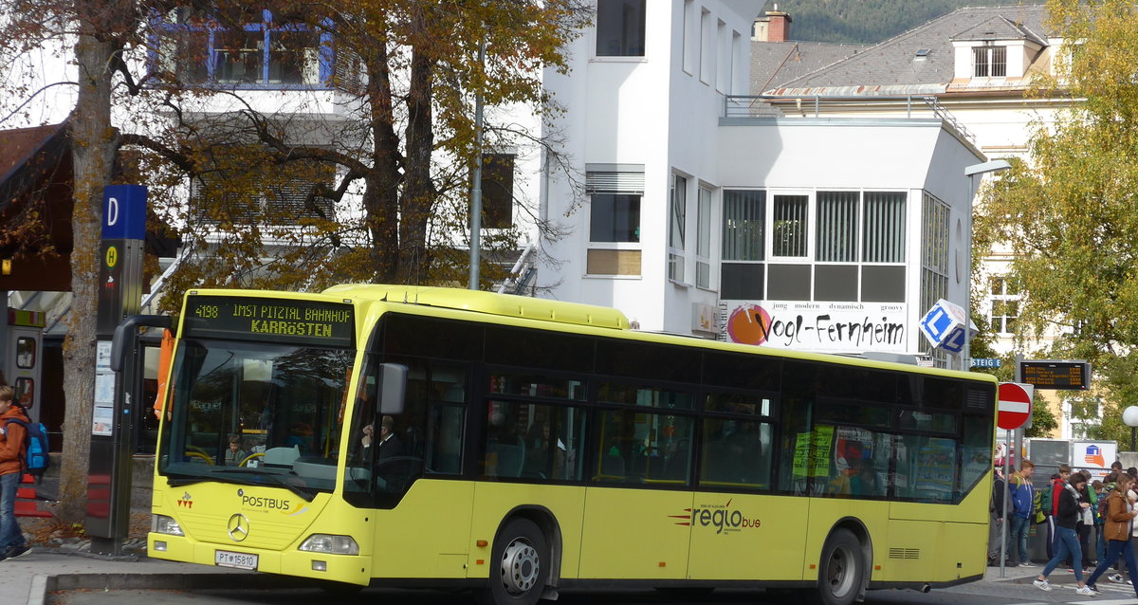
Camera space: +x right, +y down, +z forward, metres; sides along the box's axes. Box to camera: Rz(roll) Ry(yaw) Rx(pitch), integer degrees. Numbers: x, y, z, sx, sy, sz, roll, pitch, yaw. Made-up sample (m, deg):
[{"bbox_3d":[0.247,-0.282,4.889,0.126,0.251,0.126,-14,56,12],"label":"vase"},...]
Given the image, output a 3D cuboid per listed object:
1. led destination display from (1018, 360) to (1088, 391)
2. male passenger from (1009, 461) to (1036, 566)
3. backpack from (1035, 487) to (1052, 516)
[{"bbox_3d":[7.765,1.168,51.000,1.140,0.460,0.220,1,-3,33],"label":"led destination display"},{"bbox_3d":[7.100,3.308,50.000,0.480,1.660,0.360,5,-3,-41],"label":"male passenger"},{"bbox_3d":[7.814,3.287,52.500,0.230,0.470,0.320,3,-2,-12],"label":"backpack"}]

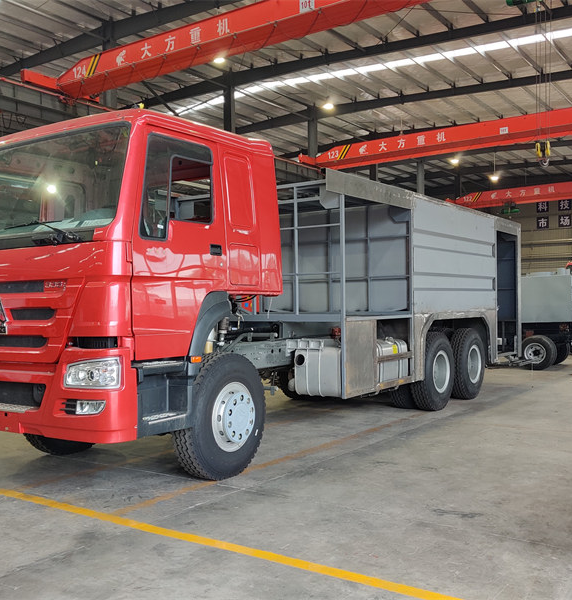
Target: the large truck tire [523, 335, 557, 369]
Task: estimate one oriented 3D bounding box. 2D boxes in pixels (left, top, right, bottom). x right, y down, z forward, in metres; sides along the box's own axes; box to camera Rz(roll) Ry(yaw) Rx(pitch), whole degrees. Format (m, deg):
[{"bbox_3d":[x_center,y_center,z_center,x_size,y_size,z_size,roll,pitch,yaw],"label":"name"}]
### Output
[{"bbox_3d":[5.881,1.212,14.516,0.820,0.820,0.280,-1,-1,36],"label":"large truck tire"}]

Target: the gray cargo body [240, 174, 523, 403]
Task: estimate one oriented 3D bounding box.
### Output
[{"bbox_3d":[1.503,-0.156,10.247,2.554,2.544,6.922,-1,-1,36],"label":"gray cargo body"}]

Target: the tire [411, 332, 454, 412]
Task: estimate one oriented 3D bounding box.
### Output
[{"bbox_3d":[2.152,1.048,9.208,0.319,1.131,1.131,-1,-1,36],"label":"tire"}]

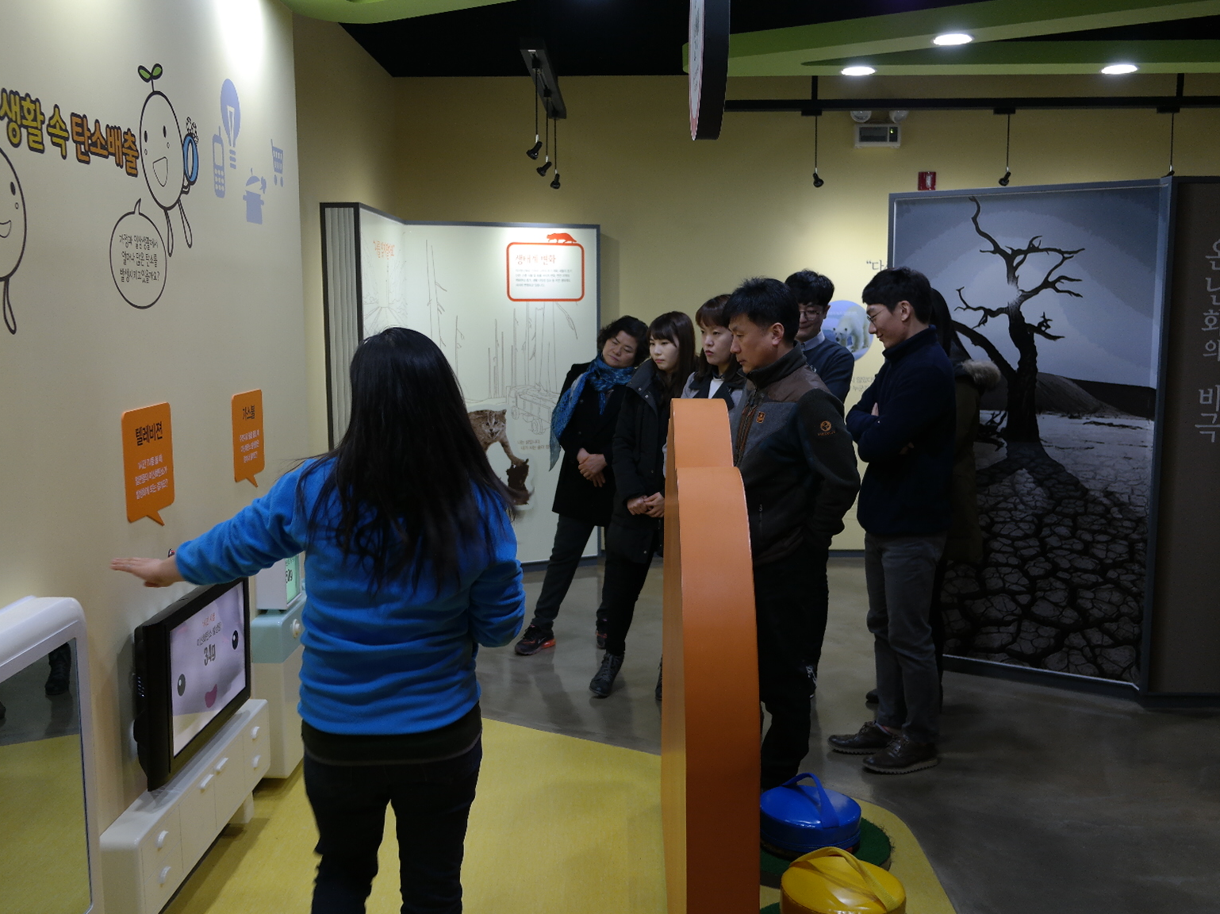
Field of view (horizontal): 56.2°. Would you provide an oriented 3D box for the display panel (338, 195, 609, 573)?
[{"bbox_3d":[-0.690,-0.269,6.375,1.180,2.100,1.300,-1,7,-6],"label":"display panel"}]

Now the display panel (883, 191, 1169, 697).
[{"bbox_3d":[1.700,-0.072,4.857,1.070,2.080,0.080,4,8,28],"label":"display panel"}]

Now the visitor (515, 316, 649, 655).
[{"bbox_3d":[-0.110,0.118,5.395,0.580,1.570,0.400,3,8,26],"label":"visitor"}]

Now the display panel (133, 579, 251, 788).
[{"bbox_3d":[-1.155,0.592,3.206,0.090,0.405,0.650,0,7,0],"label":"display panel"}]

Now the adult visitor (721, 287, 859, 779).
[{"bbox_3d":[0.560,0.264,3.720,0.360,1.690,0.520,-3,8,-23],"label":"adult visitor"}]

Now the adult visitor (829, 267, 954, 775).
[{"bbox_3d":[0.970,0.210,3.995,0.380,1.730,0.500,-1,7,-12],"label":"adult visitor"}]

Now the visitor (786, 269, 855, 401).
[{"bbox_3d":[0.830,0.107,4.748,0.500,1.750,0.320,4,8,30],"label":"visitor"}]

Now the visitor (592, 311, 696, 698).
[{"bbox_3d":[0.130,0.194,4.699,0.480,1.590,0.400,5,8,33],"label":"visitor"}]

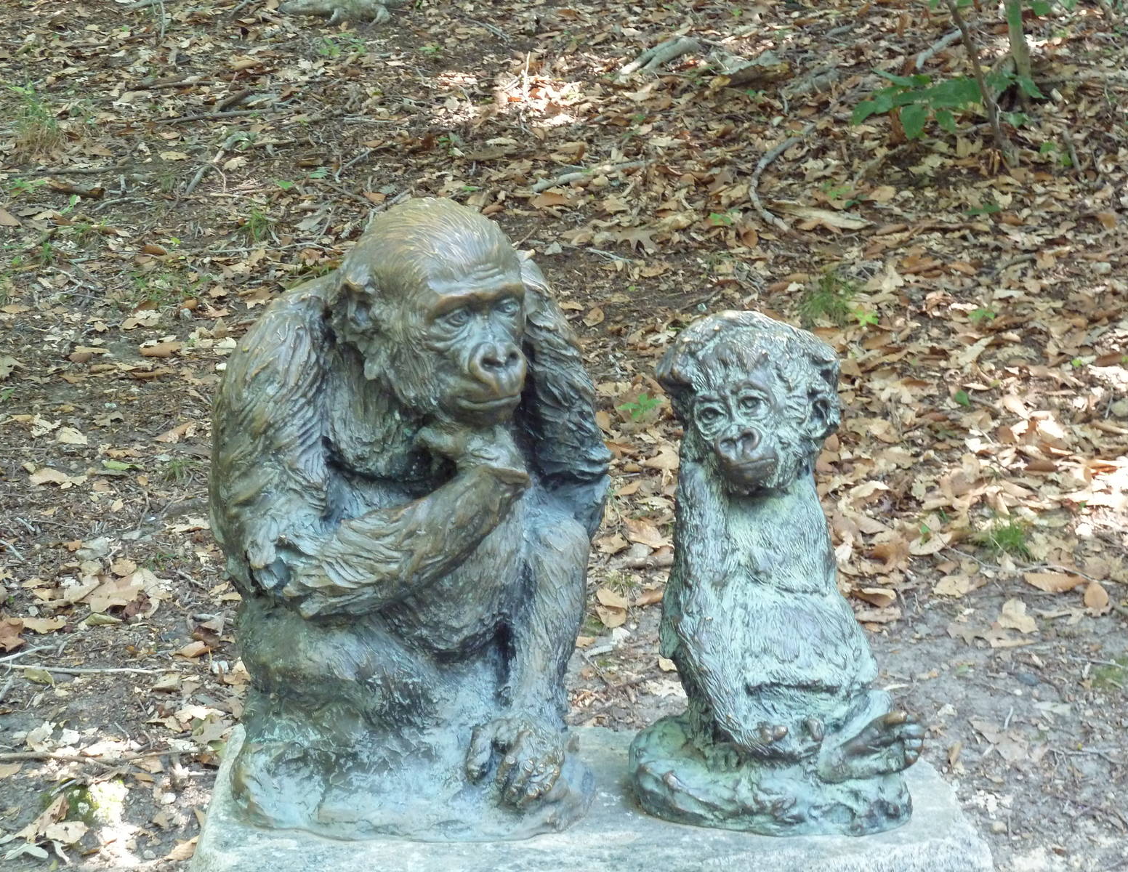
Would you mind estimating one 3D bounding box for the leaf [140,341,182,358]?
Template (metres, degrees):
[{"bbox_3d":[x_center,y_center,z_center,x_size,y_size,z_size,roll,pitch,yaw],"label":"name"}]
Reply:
[{"bbox_3d":[-1.000,-0.214,6.000,0.106,0.025,0.050,0,23,0],"label":"leaf"}]

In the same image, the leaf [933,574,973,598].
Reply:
[{"bbox_3d":[0.859,0.332,5.346,0.084,0.018,0.064,-2,22,-5],"label":"leaf"}]

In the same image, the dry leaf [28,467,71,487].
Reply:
[{"bbox_3d":[-1.106,0.088,5.200,0.090,0.020,0.055,0,23,0],"label":"dry leaf"}]

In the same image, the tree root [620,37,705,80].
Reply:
[{"bbox_3d":[0.355,-1.386,8.872,0.360,0.080,0.130,-20,32,-35],"label":"tree root"}]

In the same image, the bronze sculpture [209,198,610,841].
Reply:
[{"bbox_3d":[-0.210,0.072,3.287,0.530,0.810,0.500,-8,17,-27],"label":"bronze sculpture"}]

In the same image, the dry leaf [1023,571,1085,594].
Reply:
[{"bbox_3d":[0.973,0.290,4.800,0.122,0.022,0.058,0,23,0],"label":"dry leaf"}]

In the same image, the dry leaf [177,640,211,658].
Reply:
[{"bbox_3d":[-0.780,0.450,5.105,0.068,0.020,0.036,-4,20,-11],"label":"dry leaf"}]

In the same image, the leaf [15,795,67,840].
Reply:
[{"bbox_3d":[-0.707,0.515,3.271,0.038,0.025,0.100,11,25,26],"label":"leaf"}]

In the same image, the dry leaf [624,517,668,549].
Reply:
[{"bbox_3d":[0.187,0.218,5.444,0.105,0.035,0.085,0,15,0],"label":"dry leaf"}]

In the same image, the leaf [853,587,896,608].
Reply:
[{"bbox_3d":[0.680,0.354,5.301,0.092,0.030,0.042,3,20,8],"label":"leaf"}]

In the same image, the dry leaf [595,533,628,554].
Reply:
[{"bbox_3d":[0.098,0.224,5.000,0.068,0.020,0.055,0,23,0],"label":"dry leaf"}]

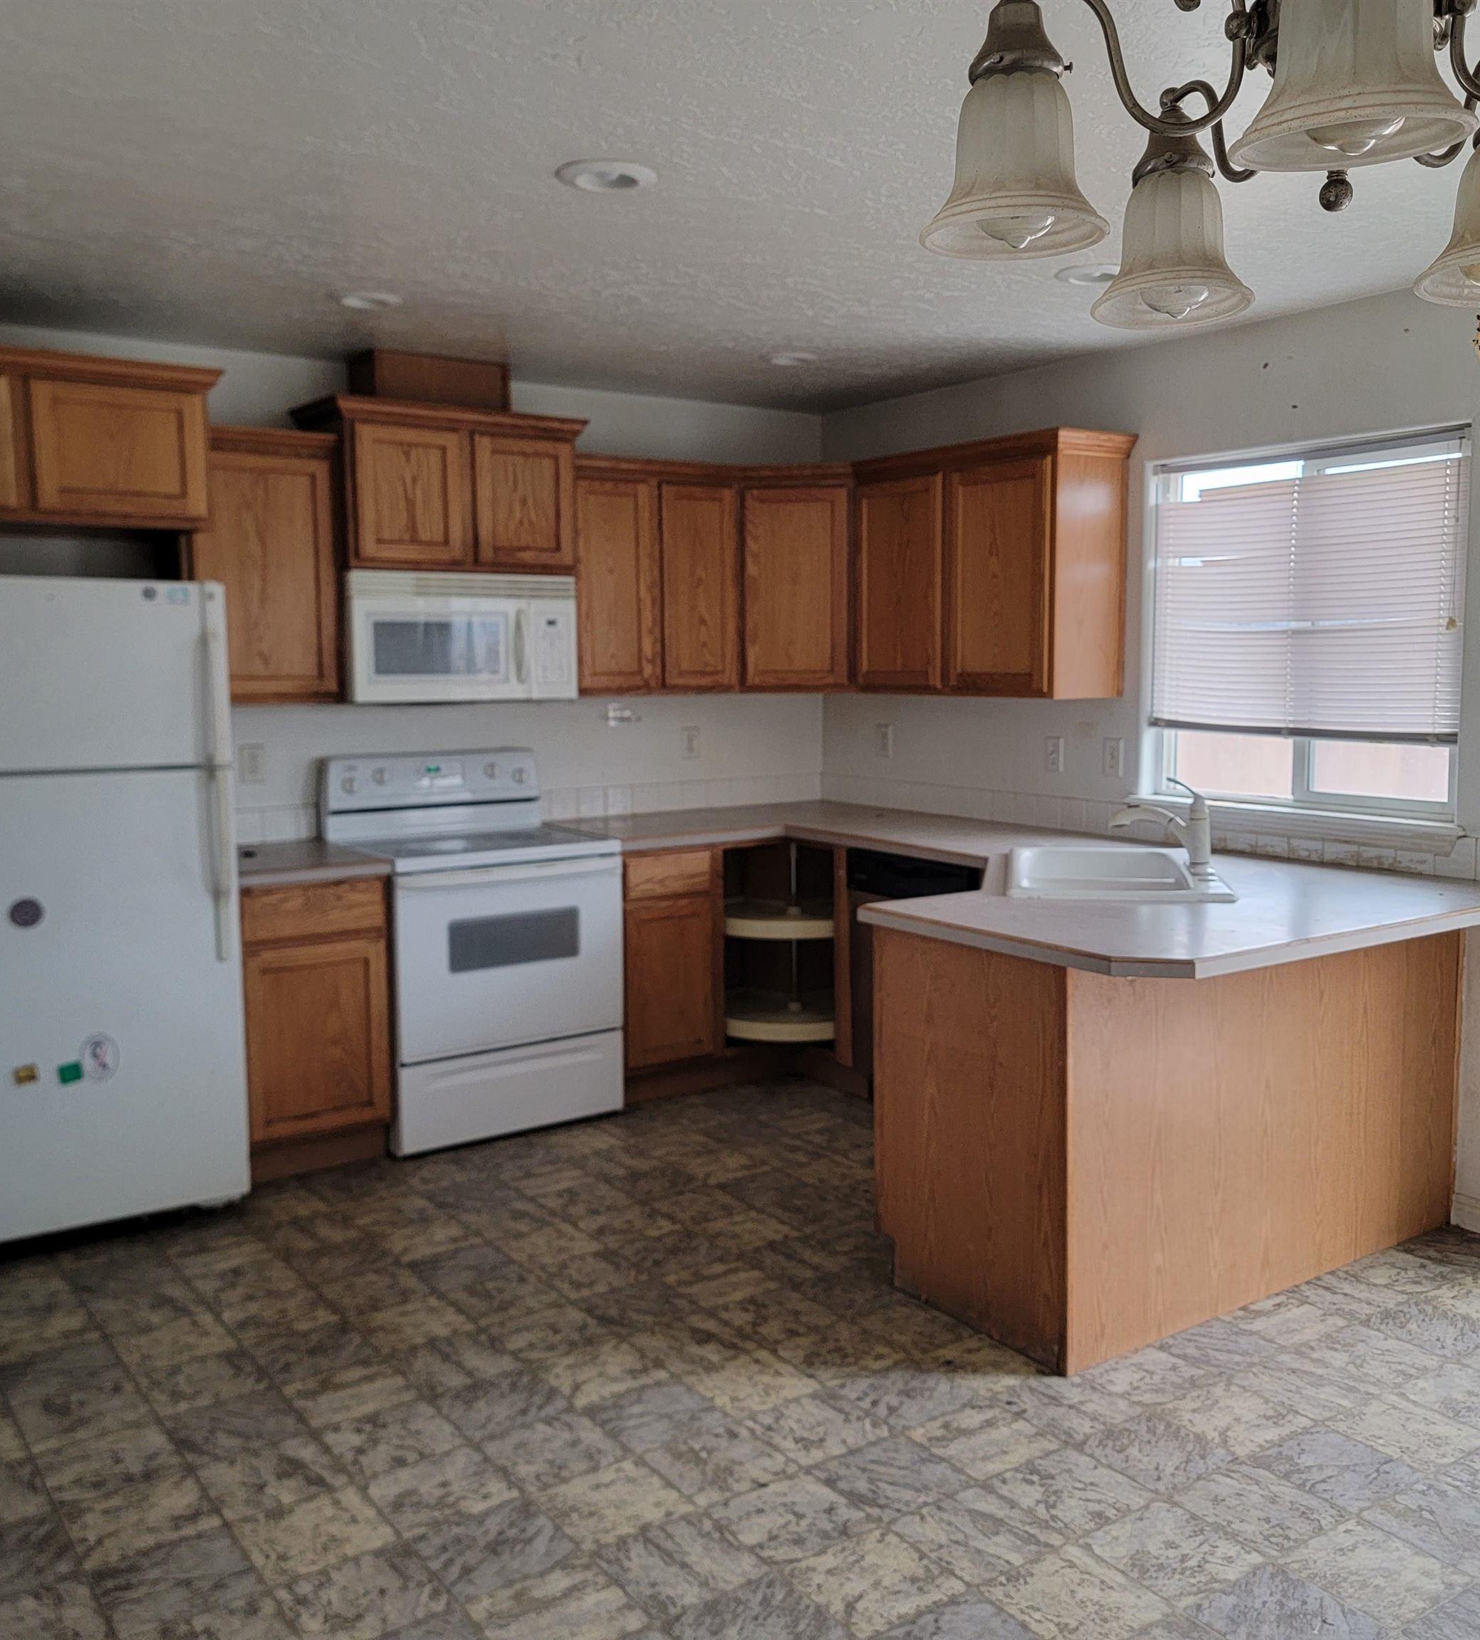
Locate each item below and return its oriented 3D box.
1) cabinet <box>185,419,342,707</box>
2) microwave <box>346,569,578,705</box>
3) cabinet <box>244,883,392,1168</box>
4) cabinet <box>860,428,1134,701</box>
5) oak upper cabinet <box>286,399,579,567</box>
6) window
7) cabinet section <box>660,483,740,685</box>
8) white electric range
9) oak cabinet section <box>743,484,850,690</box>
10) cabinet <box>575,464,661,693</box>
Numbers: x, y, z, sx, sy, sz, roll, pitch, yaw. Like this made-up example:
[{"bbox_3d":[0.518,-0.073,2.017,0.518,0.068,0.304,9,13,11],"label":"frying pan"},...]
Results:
[{"bbox_3d":[-1.465,-0.741,4.562,0.450,0.781,0.360,-5,7,-35],"label":"cabinet"},{"bbox_3d":[-0.951,-0.590,4.909,0.761,0.398,0.405,-5,7,-35],"label":"microwave"},{"bbox_3d":[-1.382,0.580,4.595,0.450,0.875,0.625,-5,7,-35],"label":"cabinet"},{"bbox_3d":[0.803,-0.808,5.015,0.365,0.791,0.975,-5,7,-35],"label":"cabinet"},{"bbox_3d":[-0.943,-1.034,4.856,0.840,0.497,0.425,-5,7,-35],"label":"oak upper cabinet"},{"bbox_3d":[1.584,-0.535,4.308,0.090,1.020,1.027,-5,7,-35],"label":"window"},{"bbox_3d":[-0.223,-0.838,5.474,0.345,0.730,0.325,-4,8,-34],"label":"cabinet section"},{"bbox_3d":[-0.859,0.391,4.892,0.758,1.180,0.665,-5,7,-35],"label":"white electric range"},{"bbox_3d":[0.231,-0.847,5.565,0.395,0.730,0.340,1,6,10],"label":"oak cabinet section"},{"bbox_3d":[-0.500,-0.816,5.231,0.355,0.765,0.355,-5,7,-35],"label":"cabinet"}]

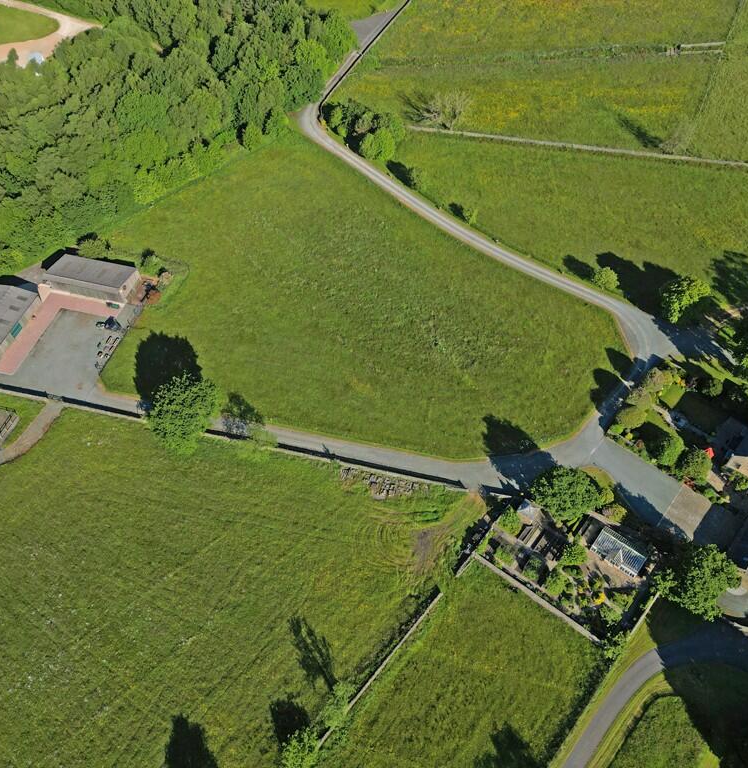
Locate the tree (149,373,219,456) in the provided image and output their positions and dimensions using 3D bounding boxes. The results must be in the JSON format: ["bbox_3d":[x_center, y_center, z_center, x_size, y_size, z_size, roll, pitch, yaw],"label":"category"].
[{"bbox_3d":[-33.590,5.870,125.620,11.660,15.980,11.660,0,50,0],"label":"tree"}]

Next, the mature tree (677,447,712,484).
[{"bbox_3d":[53.350,13.750,118.620,5.360,6.590,5.360,0,50,0],"label":"mature tree"}]

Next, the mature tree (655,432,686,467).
[{"bbox_3d":[50.780,11.160,121.580,5.460,4.820,5.460,0,54,0],"label":"mature tree"}]

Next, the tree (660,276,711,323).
[{"bbox_3d":[62.820,-16.850,143.660,9.360,9.570,9.360,0,50,0],"label":"tree"}]

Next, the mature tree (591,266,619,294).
[{"bbox_3d":[48.780,-21.990,150.480,5.620,5.720,5.620,0,50,0],"label":"mature tree"}]

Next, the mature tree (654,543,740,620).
[{"bbox_3d":[47.700,29.050,104.920,11.490,10.490,11.490,0,54,0],"label":"mature tree"}]

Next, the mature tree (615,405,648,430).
[{"bbox_3d":[45.610,5.910,125.770,5.350,4.280,5.350,0,54,0],"label":"mature tree"}]

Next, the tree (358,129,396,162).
[{"bbox_3d":[0.830,-57.320,170.490,8.990,7.060,8.990,0,54,0],"label":"tree"}]

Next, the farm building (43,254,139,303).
[{"bbox_3d":[-61.840,-23.580,157.260,17.630,4.350,7.530,12,51,10],"label":"farm building"}]

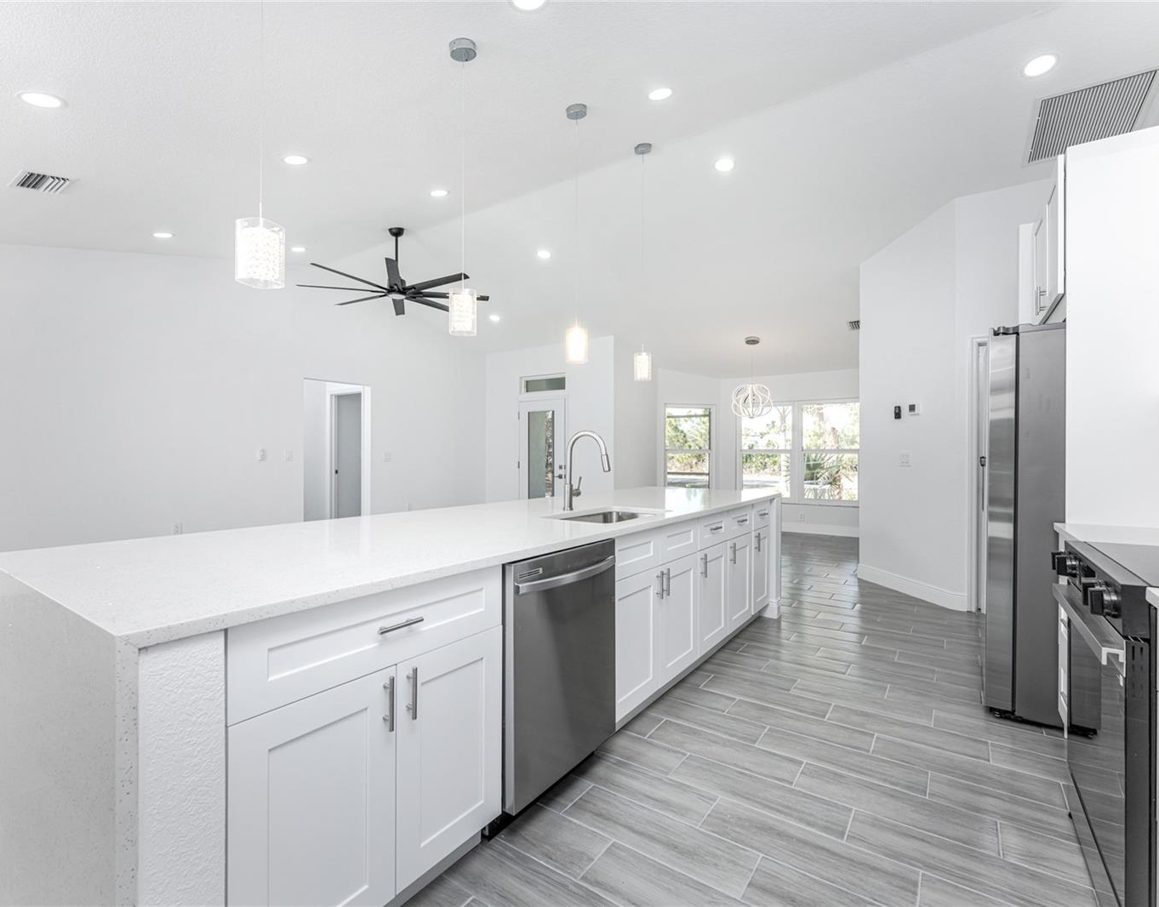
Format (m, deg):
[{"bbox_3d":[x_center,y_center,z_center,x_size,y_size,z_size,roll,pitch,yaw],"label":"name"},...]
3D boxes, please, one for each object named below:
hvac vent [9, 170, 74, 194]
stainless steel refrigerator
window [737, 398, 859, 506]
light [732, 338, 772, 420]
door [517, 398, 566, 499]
[{"bbox_3d":[-3.366,-1.704,3.329,0.320,0.030,0.270,0,12,35],"label":"hvac vent"},{"bbox_3d":[2.501,0.321,2.608,0.830,1.785,0.910,0,0,35],"label":"stainless steel refrigerator"},{"bbox_3d":[3.440,-0.025,8.337,1.870,1.620,0.120,0,0,35],"label":"window"},{"bbox_3d":[2.325,-1.022,7.120,0.530,1.080,0.530,0,0,35],"label":"light"},{"bbox_3d":[-0.577,0.206,8.085,0.920,2.040,0.070,0,0,35],"label":"door"}]

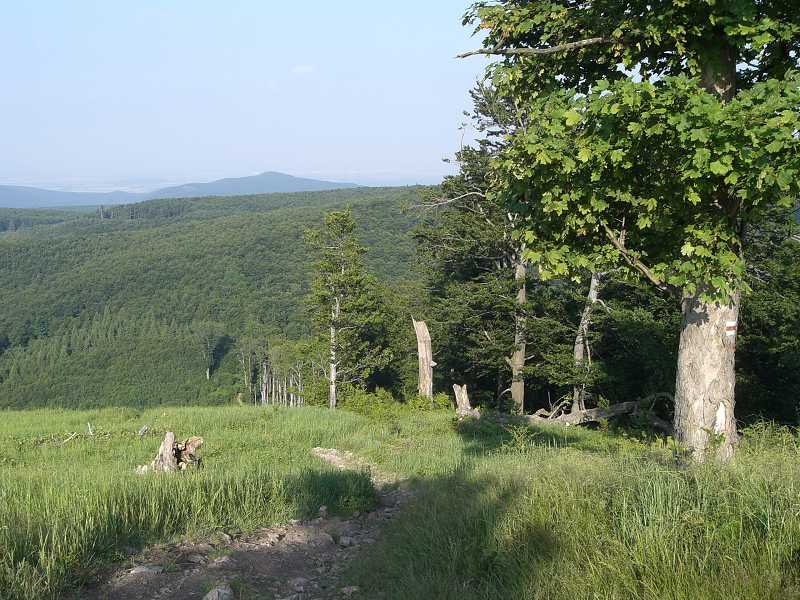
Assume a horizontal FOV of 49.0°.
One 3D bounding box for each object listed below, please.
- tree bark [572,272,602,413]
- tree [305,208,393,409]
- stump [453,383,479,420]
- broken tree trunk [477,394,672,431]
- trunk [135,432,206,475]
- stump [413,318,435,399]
[{"bbox_3d":[4.163,0.955,19.500,0.666,3.131,0.500,0,8,0],"label":"tree bark"},{"bbox_3d":[-1.818,0.335,31.000,3.106,7.130,3.000,0,8,0],"label":"tree"},{"bbox_3d":[1.302,2.008,17.200,0.548,0.705,0.460,0,8,0],"label":"stump"},{"bbox_3d":[3.437,2.203,17.200,3.800,0.783,0.800,0,8,0],"label":"broken tree trunk"},{"bbox_3d":[-2.483,1.677,9.500,0.736,0.409,0.620,0,8,0],"label":"trunk"},{"bbox_3d":[0.562,1.459,21.000,0.526,2.033,0.420,0,8,0],"label":"stump"}]

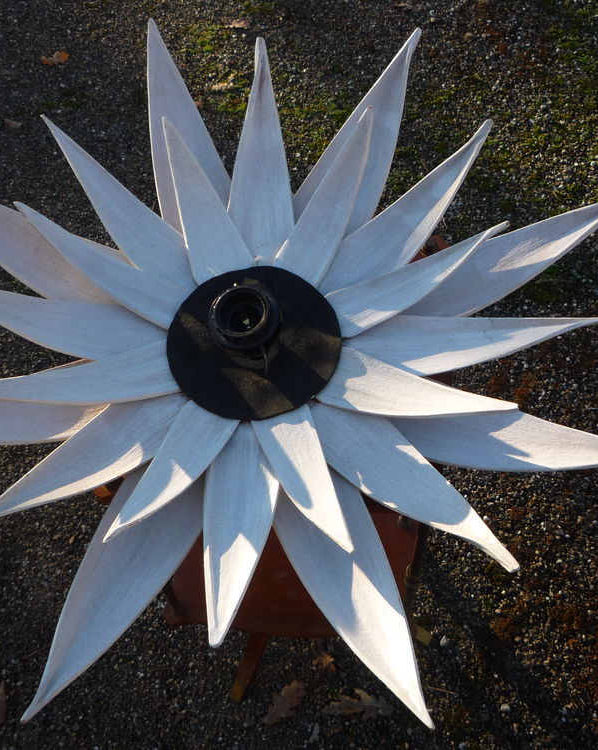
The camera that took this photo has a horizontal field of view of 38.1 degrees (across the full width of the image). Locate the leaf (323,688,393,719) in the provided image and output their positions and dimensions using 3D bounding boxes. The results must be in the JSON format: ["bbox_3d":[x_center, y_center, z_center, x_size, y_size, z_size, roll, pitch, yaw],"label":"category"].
[{"bbox_3d":[0.098,0.540,1.413,0.106,0.018,0.048,-1,62,0],"label":"leaf"}]

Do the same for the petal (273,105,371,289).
[{"bbox_3d":[0.031,-0.155,0.763,0.050,0.028,0.165,23,91,12],"label":"petal"}]

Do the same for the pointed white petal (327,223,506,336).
[{"bbox_3d":[0.099,-0.083,0.714,0.161,0.026,0.047,-27,64,11],"label":"pointed white petal"}]

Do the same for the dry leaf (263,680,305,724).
[{"bbox_3d":[-0.024,0.534,1.417,0.046,0.016,0.072,39,69,19],"label":"dry leaf"}]

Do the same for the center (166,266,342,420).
[{"bbox_3d":[-0.036,-0.038,0.695,0.143,0.040,0.143,0,63,0],"label":"center"}]

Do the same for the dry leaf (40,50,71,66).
[{"bbox_3d":[-0.533,-0.690,1.889,0.061,0.016,0.035,-16,64,-8],"label":"dry leaf"}]

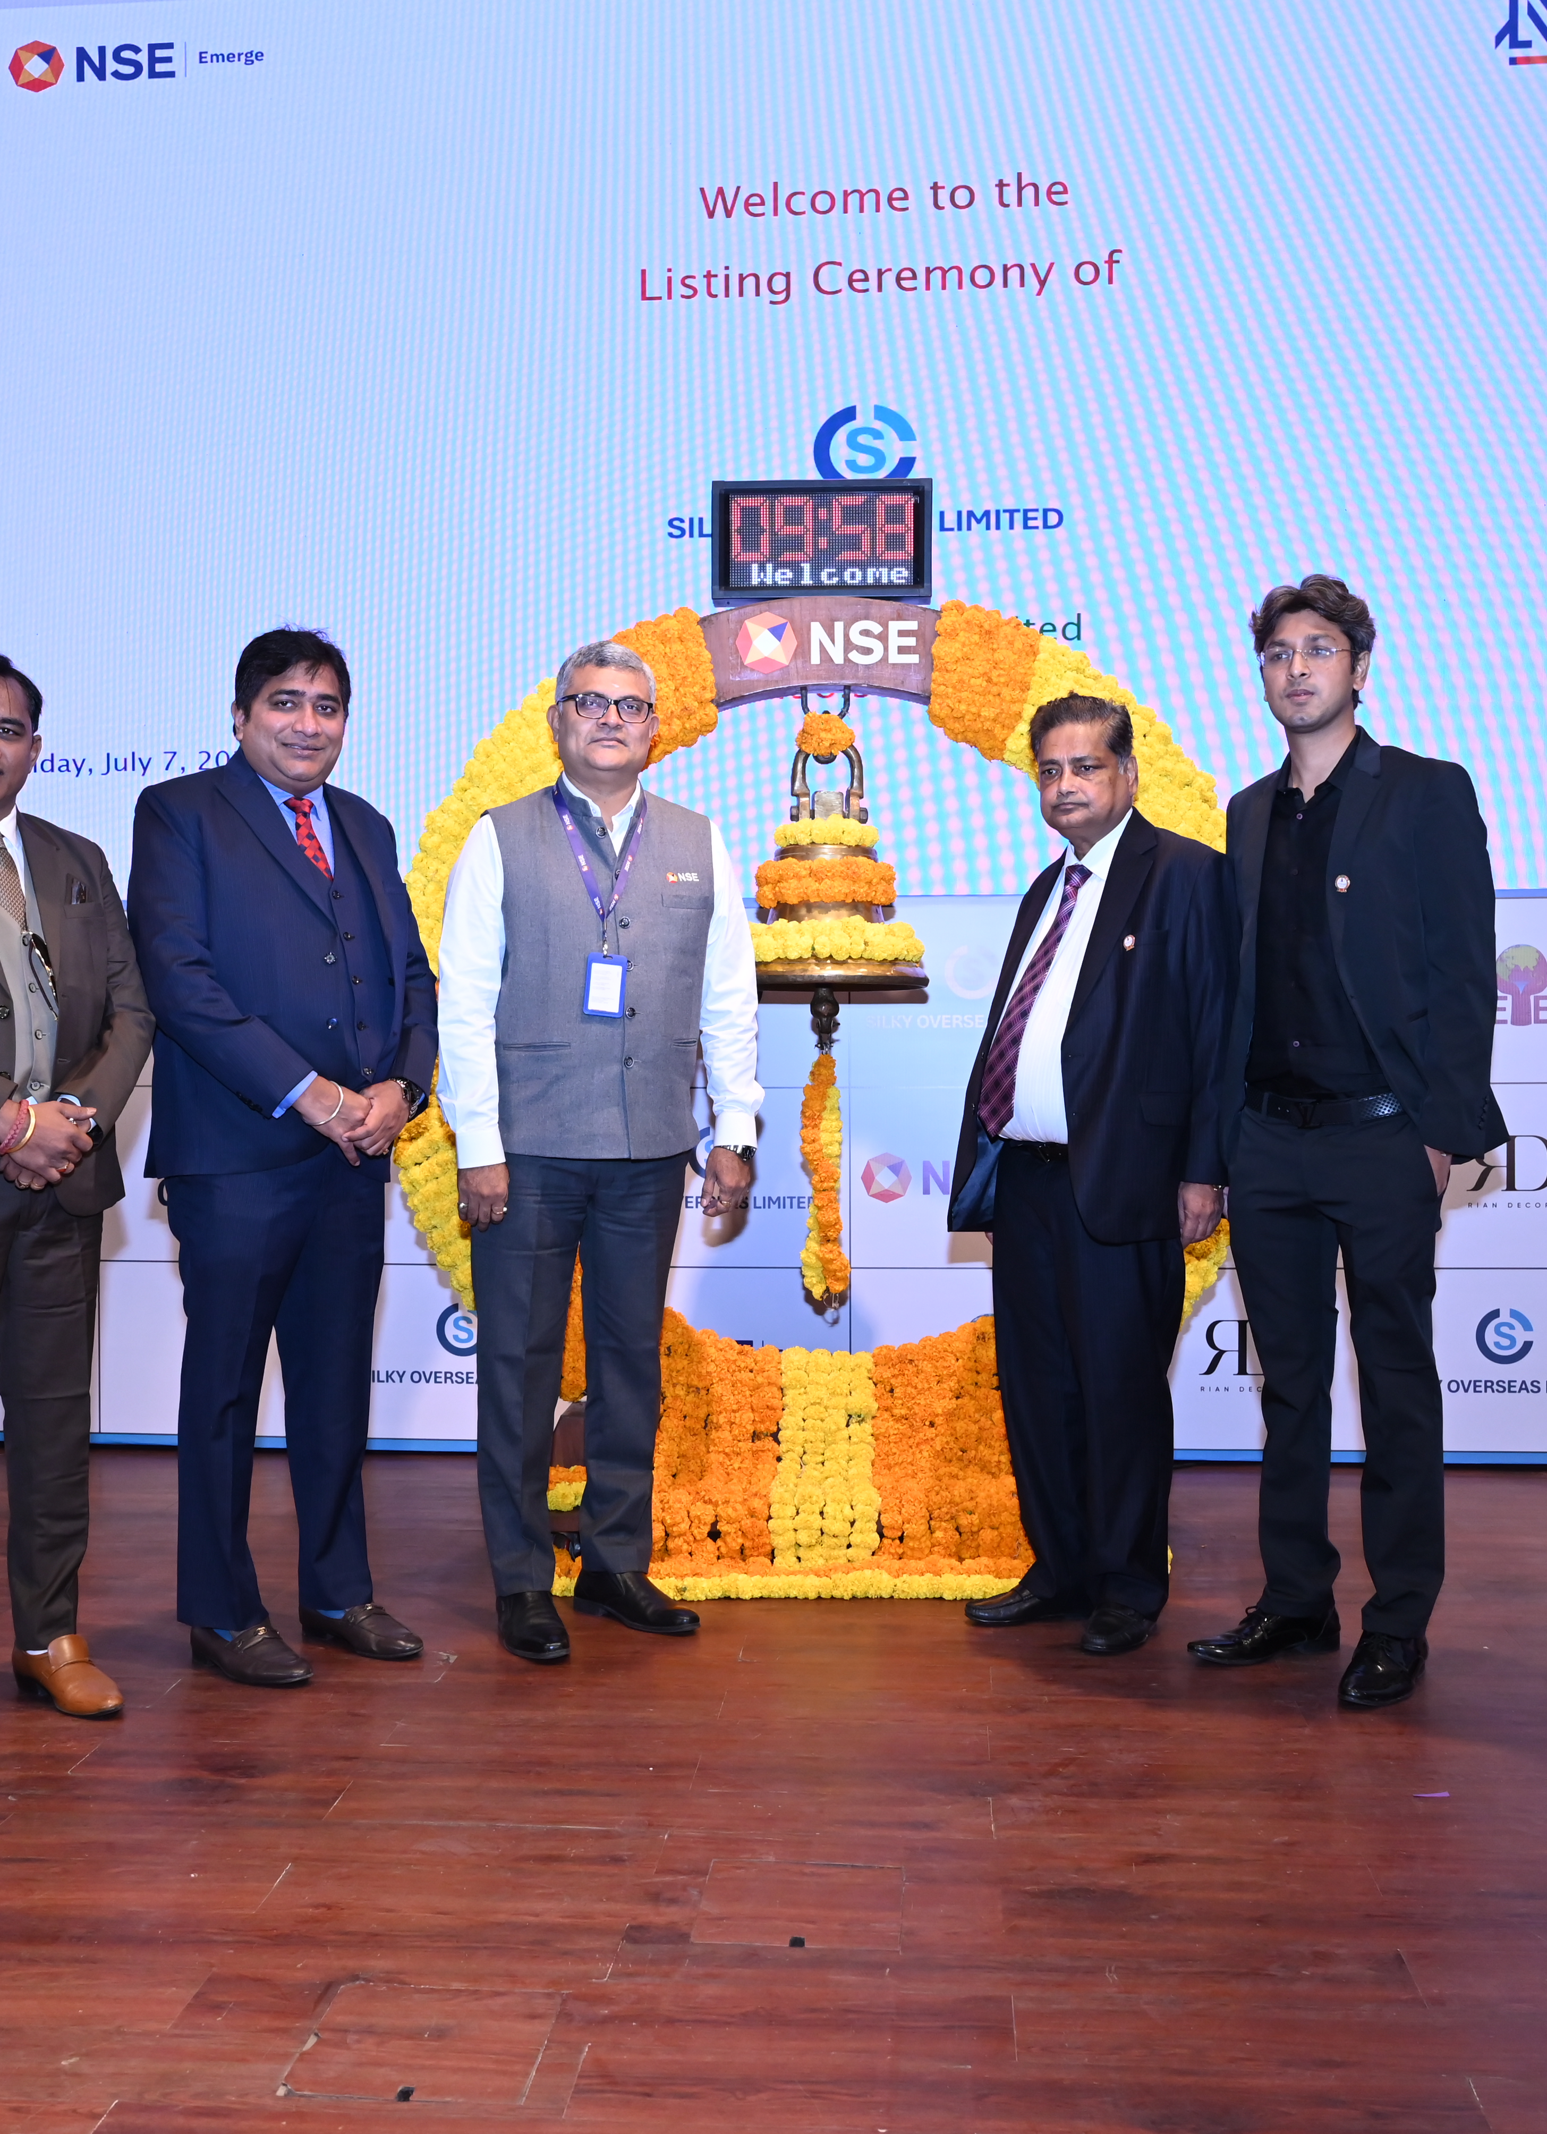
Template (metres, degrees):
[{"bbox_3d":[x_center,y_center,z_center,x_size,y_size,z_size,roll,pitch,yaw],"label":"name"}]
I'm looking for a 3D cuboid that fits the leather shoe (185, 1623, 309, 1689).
[{"bbox_3d":[-0.868,0.966,3.565,0.290,0.105,0.107,1,1,37],"label":"leather shoe"}]

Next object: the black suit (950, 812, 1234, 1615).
[{"bbox_3d":[0.548,0.245,3.697,0.510,1.380,0.390,1,2,36],"label":"black suit"}]

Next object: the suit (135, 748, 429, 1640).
[{"bbox_3d":[-0.819,0.221,3.574,0.520,1.456,0.390,-2,2,-40],"label":"suit"}]

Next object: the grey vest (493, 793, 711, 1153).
[{"bbox_3d":[-0.305,-0.172,3.850,0.410,0.670,0.270,-1,1,-14],"label":"grey vest"}]

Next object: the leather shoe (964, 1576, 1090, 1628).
[{"bbox_3d":[0.468,0.952,3.889,0.290,0.105,0.107,-1,1,-24],"label":"leather shoe"}]

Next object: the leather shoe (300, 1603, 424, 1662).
[{"bbox_3d":[-0.711,0.955,3.676,0.280,0.100,0.102,1,2,34],"label":"leather shoe"}]

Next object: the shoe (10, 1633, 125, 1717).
[{"bbox_3d":[-1.131,0.961,3.416,0.280,0.110,0.102,1,2,42],"label":"shoe"}]

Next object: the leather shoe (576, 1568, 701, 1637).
[{"bbox_3d":[-0.240,0.956,3.884,0.300,0.105,0.107,1,2,42],"label":"leather shoe"}]

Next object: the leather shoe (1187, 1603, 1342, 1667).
[{"bbox_3d":[0.839,0.953,3.653,0.300,0.110,0.107,-1,1,-21],"label":"leather shoe"}]

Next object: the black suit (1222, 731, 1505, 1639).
[{"bbox_3d":[0.963,0.193,3.504,0.490,1.490,0.340,1,2,38],"label":"black suit"}]

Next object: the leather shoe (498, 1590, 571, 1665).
[{"bbox_3d":[-0.418,0.950,3.689,0.102,0.105,0.280,-1,2,-23],"label":"leather shoe"}]

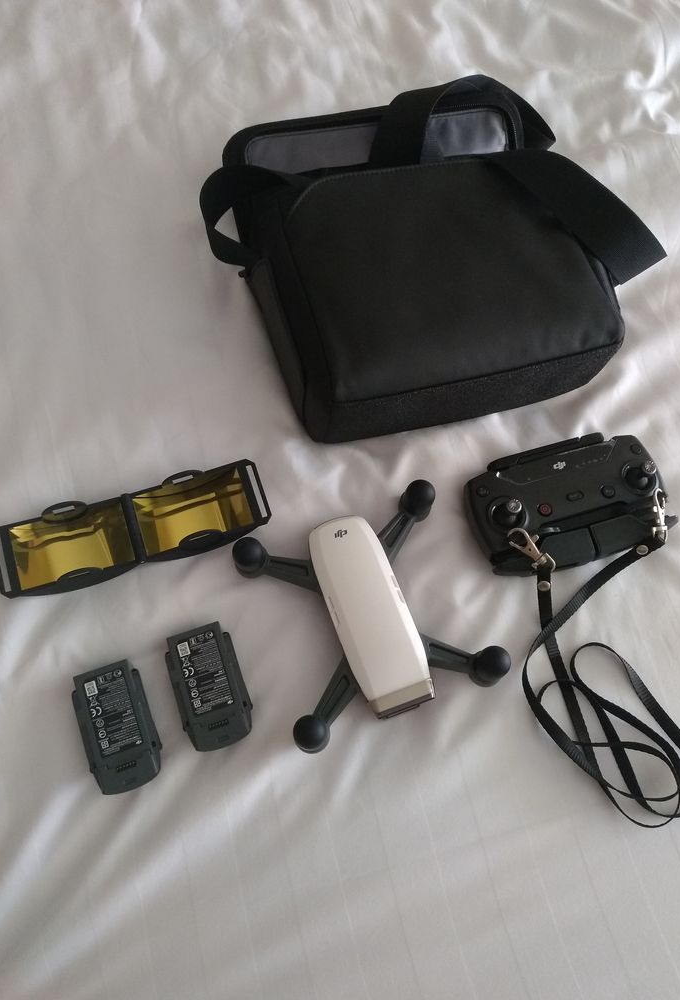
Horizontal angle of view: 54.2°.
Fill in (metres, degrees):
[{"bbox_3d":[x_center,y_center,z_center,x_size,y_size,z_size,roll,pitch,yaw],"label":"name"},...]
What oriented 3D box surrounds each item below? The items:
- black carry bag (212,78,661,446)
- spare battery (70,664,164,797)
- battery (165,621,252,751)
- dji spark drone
[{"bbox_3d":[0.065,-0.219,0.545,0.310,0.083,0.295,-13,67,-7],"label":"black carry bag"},{"bbox_3d":[-0.137,0.141,0.410,0.044,0.026,0.076,-17,67,-8],"label":"spare battery"},{"bbox_3d":[-0.082,0.119,0.421,0.044,0.026,0.076,-17,67,-8],"label":"battery"},{"bbox_3d":[0.018,0.072,0.431,0.143,0.053,0.143,-18,67,-9],"label":"dji spark drone"}]

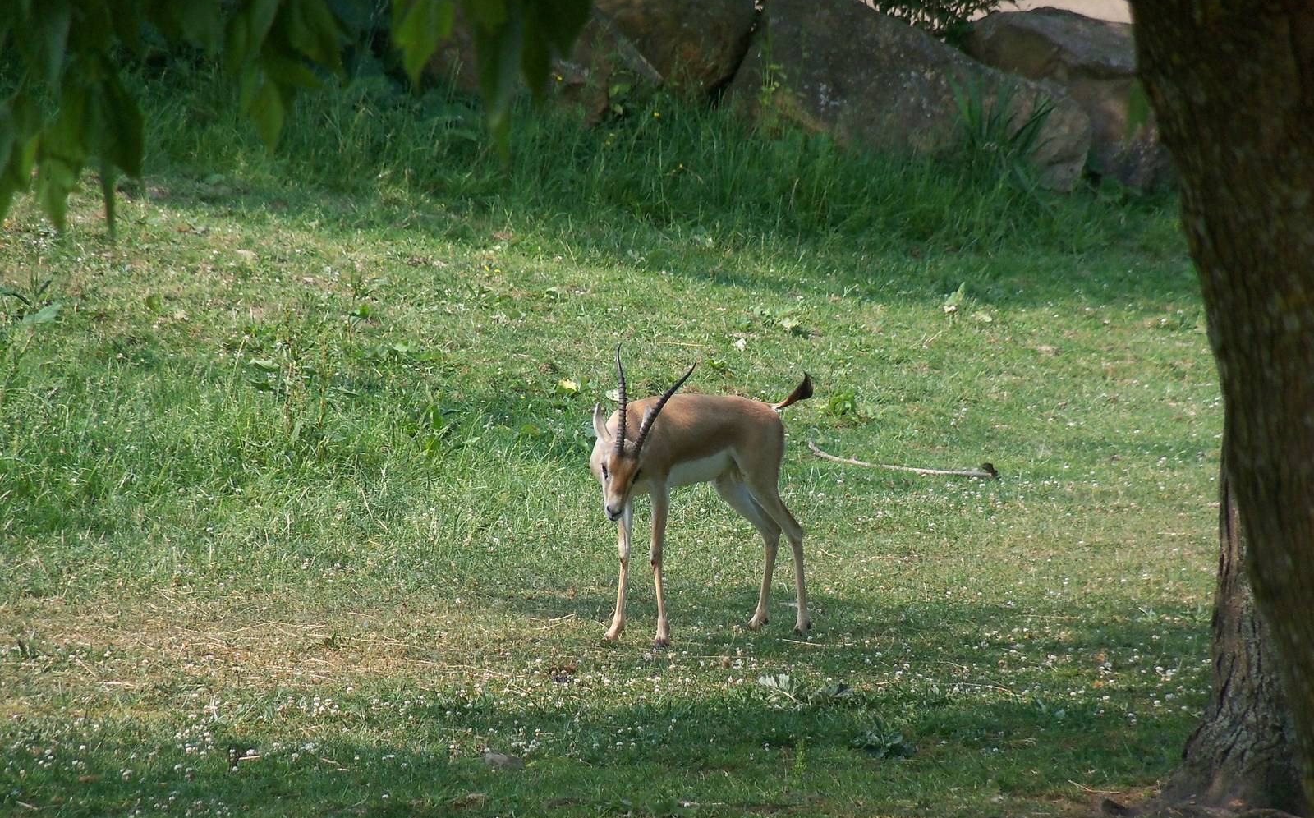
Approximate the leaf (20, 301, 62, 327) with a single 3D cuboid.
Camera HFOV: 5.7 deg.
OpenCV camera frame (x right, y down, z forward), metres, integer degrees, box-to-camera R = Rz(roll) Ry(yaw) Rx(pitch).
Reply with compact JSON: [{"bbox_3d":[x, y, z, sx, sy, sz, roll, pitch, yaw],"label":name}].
[{"bbox_3d":[-2.017,-0.311,43.500,0.140,0.080,0.080,0,5,0],"label":"leaf"}]

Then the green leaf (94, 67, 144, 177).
[{"bbox_3d":[-0.526,-0.281,13.000,0.050,0.108,0.040,0,5,0],"label":"green leaf"}]

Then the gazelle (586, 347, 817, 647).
[{"bbox_3d":[0.123,0.236,37.500,0.870,0.840,0.290,-4,6,-43],"label":"gazelle"}]

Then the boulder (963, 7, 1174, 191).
[{"bbox_3d":[1.603,-1.172,50.300,0.890,0.700,0.700,0,5,0],"label":"boulder"}]

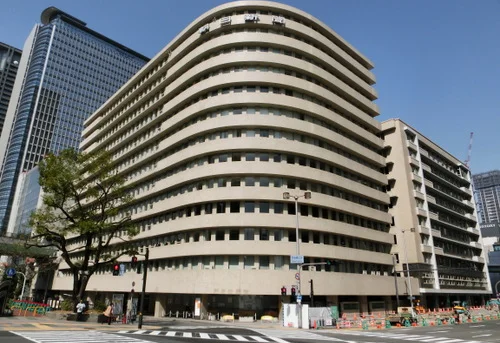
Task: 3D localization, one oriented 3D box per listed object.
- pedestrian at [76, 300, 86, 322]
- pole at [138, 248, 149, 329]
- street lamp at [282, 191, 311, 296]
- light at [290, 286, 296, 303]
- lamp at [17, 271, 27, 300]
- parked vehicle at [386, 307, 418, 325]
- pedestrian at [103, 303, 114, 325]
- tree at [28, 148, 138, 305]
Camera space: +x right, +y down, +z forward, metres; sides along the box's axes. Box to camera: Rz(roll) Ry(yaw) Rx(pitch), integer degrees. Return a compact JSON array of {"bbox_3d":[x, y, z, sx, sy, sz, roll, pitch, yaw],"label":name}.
[{"bbox_3d":[-12.406,10.259,26.574,0.520,1.443,0.600,6,-19,-14],"label":"pedestrian"},{"bbox_3d":[-6.540,7.196,22.470,0.250,4.737,0.250,6,-19,-14],"label":"pole"},{"bbox_3d":[4.063,7.059,30.177,2.500,11.083,0.550,-2,-19,7],"label":"street lamp"},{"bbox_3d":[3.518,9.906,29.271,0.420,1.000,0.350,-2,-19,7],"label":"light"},{"bbox_3d":[-17.466,9.125,27.129,0.800,3.301,0.160,13,-23,-33],"label":"lamp"},{"bbox_3d":[15.959,15.122,37.862,3.450,1.800,1.500,17,-25,-39],"label":"parked vehicle"},{"bbox_3d":[-9.431,9.507,24.142,0.700,1.370,0.500,-3,-19,10],"label":"pedestrian"},{"bbox_3d":[-14.078,4.958,30.926,8.803,14.247,8.200,9,-20,-22],"label":"tree"}]

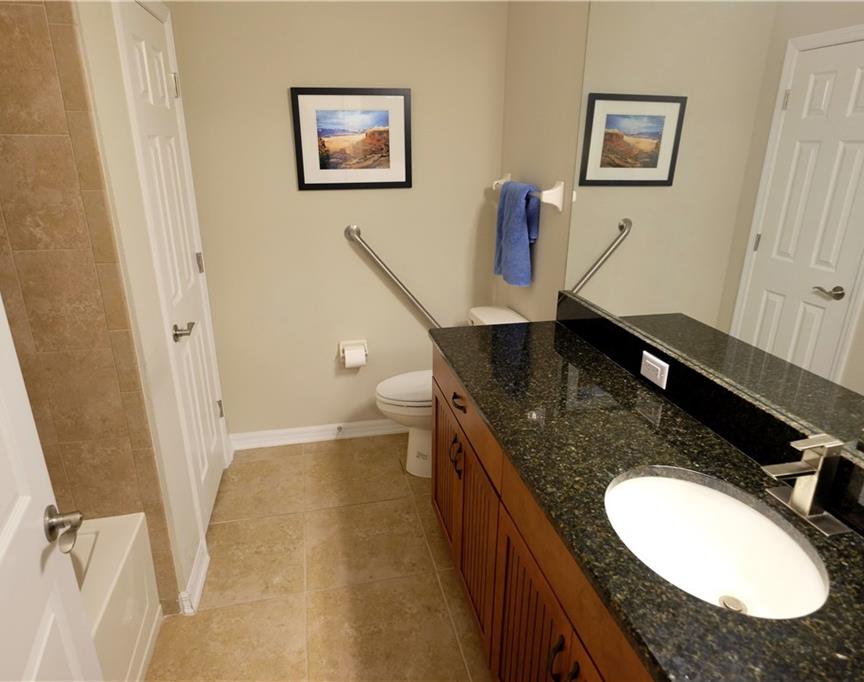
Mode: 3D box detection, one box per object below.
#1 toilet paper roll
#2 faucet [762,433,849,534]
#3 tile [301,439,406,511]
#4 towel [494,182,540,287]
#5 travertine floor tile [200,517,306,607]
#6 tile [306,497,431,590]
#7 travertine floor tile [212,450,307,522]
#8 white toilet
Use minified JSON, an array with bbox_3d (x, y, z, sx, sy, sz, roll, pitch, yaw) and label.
[{"bbox_3d":[-0.401,0.087,2.864,0.109,0.104,0.104,-4,20,-12],"label":"toilet paper roll"},{"bbox_3d":[0.693,0.259,1.028,0.150,0.163,0.148,-4,20,-12],"label":"faucet"},{"bbox_3d":[-0.395,0.677,2.773,0.504,0.010,0.534,-4,20,-12],"label":"tile"},{"bbox_3d":[0.375,-0.476,2.423,0.082,0.417,0.395,-4,20,-12],"label":"towel"},{"bbox_3d":[-0.732,0.882,2.210,0.415,0.010,0.488,-4,20,-12],"label":"travertine floor tile"},{"bbox_3d":[-0.284,0.847,2.305,0.504,0.010,0.488,-4,20,-12],"label":"tile"},{"bbox_3d":[-0.845,0.712,2.675,0.419,0.010,0.526,-4,20,-12],"label":"travertine floor tile"},{"bbox_3d":[0.077,0.282,2.680,0.709,0.795,0.449,-4,20,-12],"label":"white toilet"}]

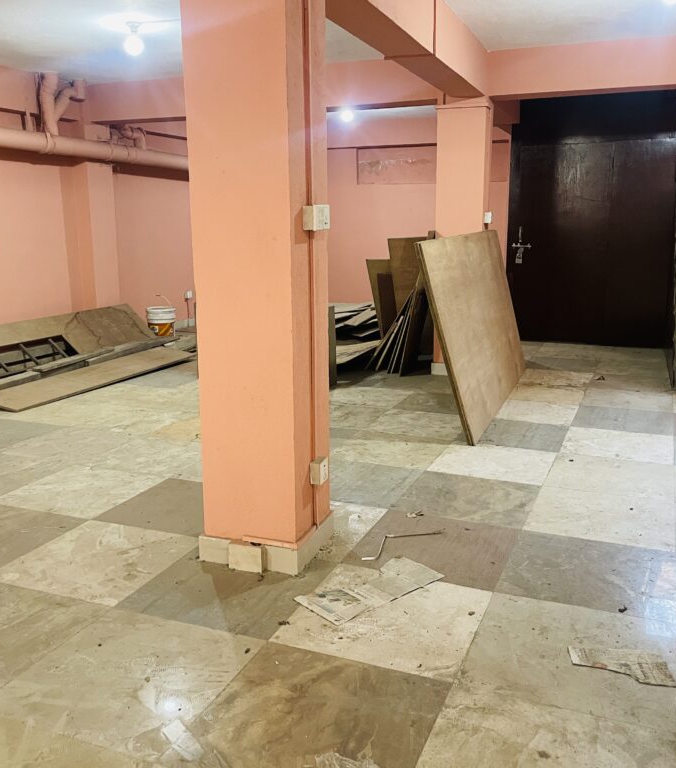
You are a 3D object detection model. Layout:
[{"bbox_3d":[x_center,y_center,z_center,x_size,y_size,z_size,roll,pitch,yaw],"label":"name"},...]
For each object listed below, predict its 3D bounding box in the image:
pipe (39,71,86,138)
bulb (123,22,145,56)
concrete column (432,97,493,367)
[{"bbox_3d":[-2.467,-2.503,6.949,0.150,0.530,0.480,4,13,19],"label":"pipe"},{"bbox_3d":[-1.355,-2.303,5.146,0.110,0.205,0.110,0,12,0],"label":"bulb"},{"bbox_3d":[1.075,-1.228,6.639,0.410,2.290,0.390,4,13,19],"label":"concrete column"}]

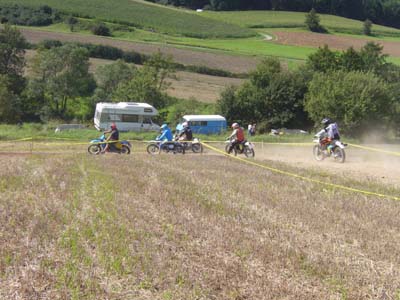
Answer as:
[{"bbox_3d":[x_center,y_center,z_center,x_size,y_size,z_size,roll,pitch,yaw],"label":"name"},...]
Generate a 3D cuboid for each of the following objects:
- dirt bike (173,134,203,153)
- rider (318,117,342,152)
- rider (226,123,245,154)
[{"bbox_3d":[-0.832,-0.349,31.000,2.080,1.100,0.800,1,3,10],"label":"dirt bike"},{"bbox_3d":[5.149,-0.556,23.100,0.660,1.380,0.780,-2,3,-28],"label":"rider"},{"bbox_3d":[1.687,-0.529,27.300,0.620,1.450,0.780,-3,4,-42],"label":"rider"}]

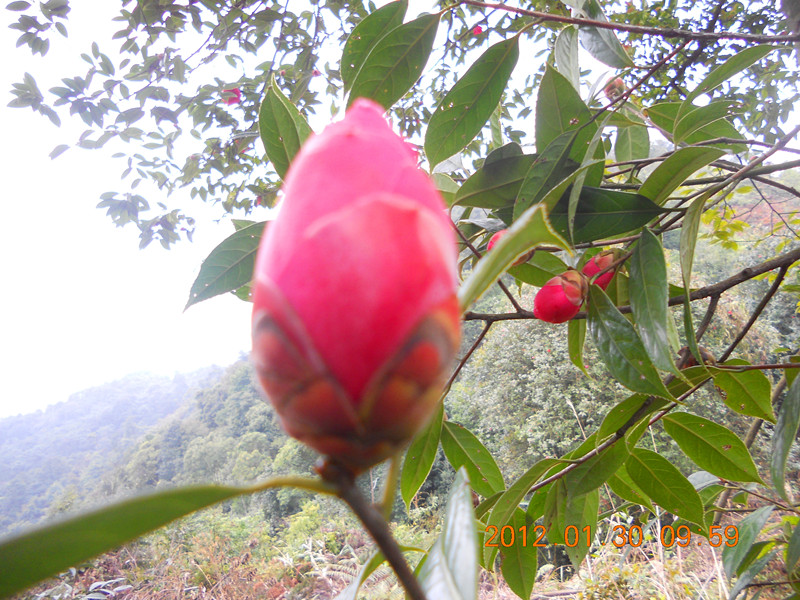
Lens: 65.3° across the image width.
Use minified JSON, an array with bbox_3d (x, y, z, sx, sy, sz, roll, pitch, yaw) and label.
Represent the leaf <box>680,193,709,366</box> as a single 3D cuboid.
[{"bbox_3d":[0.217,-0.016,0.450,0.020,0.131,0.025,0,-10,30],"label":"leaf"}]

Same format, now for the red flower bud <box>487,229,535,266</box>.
[{"bbox_3d":[0.081,-0.037,0.448,0.044,0.028,0.028,32,0,-20],"label":"red flower bud"}]

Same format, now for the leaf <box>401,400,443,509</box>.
[{"bbox_3d":[0.020,0.123,0.485,0.030,0.095,0.012,16,6,1],"label":"leaf"}]

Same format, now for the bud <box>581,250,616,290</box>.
[{"bbox_3d":[0.149,-0.020,0.460,0.037,0.029,0.029,-45,0,-24],"label":"bud"}]

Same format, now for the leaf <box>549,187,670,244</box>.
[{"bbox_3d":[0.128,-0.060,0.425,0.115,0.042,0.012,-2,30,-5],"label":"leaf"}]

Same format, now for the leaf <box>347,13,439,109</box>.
[{"bbox_3d":[-0.007,-0.170,0.455,0.045,0.099,0.016,42,18,-11],"label":"leaf"}]

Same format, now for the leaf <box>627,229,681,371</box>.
[{"bbox_3d":[0.179,-0.001,0.438,0.033,0.109,0.018,-9,-13,9],"label":"leaf"}]

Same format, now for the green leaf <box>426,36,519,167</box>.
[{"bbox_3d":[0.053,-0.142,0.450,0.043,0.110,0.016,34,11,-9],"label":"green leaf"}]

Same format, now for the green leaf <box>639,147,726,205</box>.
[{"bbox_3d":[0.205,-0.086,0.440,0.081,0.033,0.016,-34,31,-14],"label":"green leaf"}]

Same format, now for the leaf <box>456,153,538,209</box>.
[{"bbox_3d":[0.081,-0.080,0.435,0.101,0.038,0.013,-20,31,-17],"label":"leaf"}]

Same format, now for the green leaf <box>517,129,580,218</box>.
[{"bbox_3d":[0.100,-0.083,0.422,0.027,0.086,0.017,31,-11,20],"label":"green leaf"}]

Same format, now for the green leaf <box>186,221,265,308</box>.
[{"bbox_3d":[-0.120,-0.025,0.458,0.103,0.042,0.017,-37,9,8],"label":"green leaf"}]

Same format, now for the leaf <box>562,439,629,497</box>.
[{"bbox_3d":[0.157,0.136,0.502,0.034,0.074,0.012,34,20,-7],"label":"leaf"}]

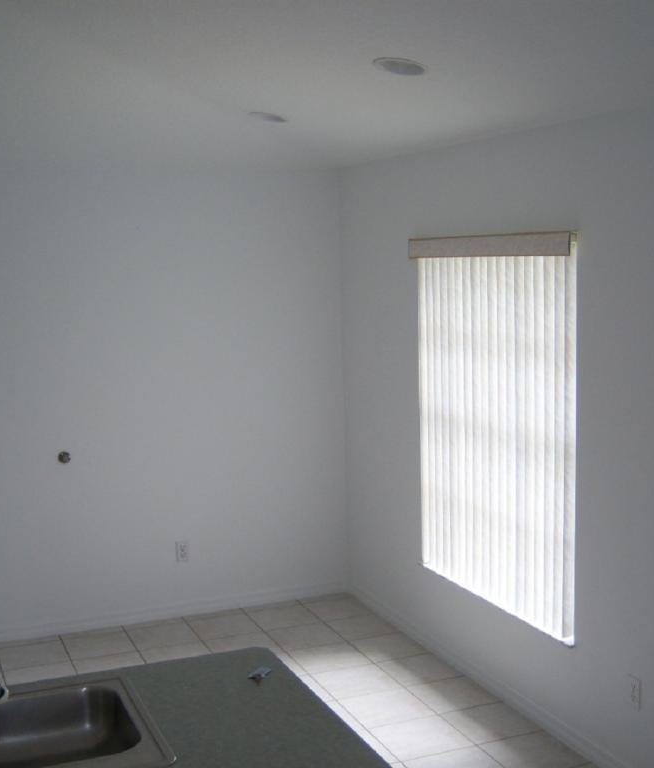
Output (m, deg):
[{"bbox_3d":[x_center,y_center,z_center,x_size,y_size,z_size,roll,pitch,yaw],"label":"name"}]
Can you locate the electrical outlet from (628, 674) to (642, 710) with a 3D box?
[{"bbox_3d":[1.079,1.088,3.759,0.015,0.114,0.072,-5,8,-23],"label":"electrical outlet"}]

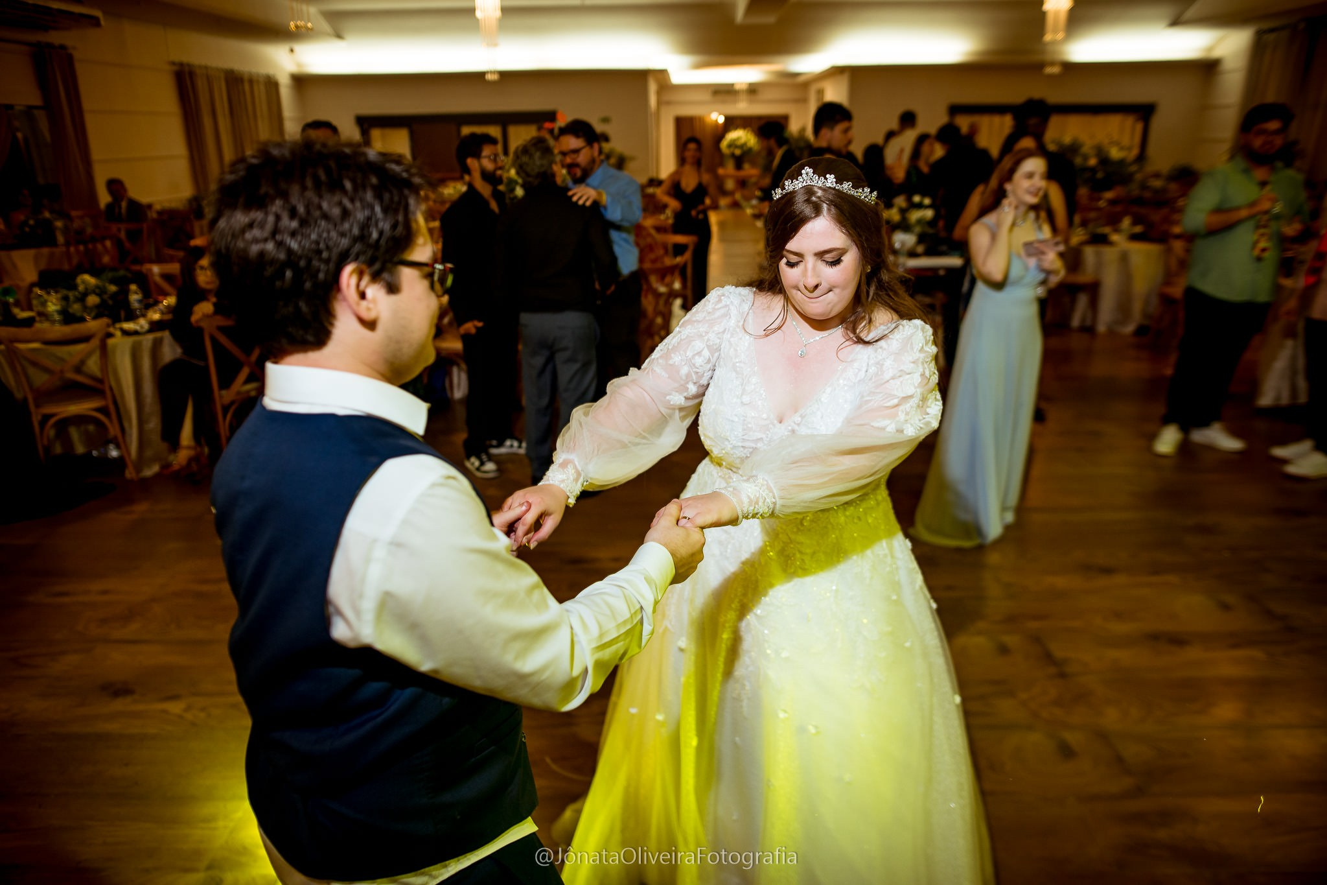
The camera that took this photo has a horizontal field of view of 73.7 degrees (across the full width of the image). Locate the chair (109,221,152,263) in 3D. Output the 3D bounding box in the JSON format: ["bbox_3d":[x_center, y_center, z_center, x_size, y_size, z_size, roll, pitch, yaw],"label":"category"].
[{"bbox_3d":[-5.648,-1.947,9.571,0.480,0.870,0.520,-7,20,-16],"label":"chair"}]

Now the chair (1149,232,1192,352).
[{"bbox_3d":[4.300,-1.208,7.139,0.460,0.880,0.500,0,20,3],"label":"chair"}]

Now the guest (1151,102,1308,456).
[{"bbox_3d":[3.023,-0.854,4.778,0.620,1.810,0.430,1,20,4],"label":"guest"}]

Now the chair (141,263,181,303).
[{"bbox_3d":[-3.487,-0.746,6.027,0.460,0.880,0.500,6,21,18],"label":"chair"}]

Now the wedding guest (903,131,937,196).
[{"bbox_3d":[2.141,-1.783,7.650,0.320,1.660,0.470,18,27,42],"label":"wedding guest"}]

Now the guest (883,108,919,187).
[{"bbox_3d":[2.484,-2.566,9.605,0.500,1.800,0.350,-5,20,-11],"label":"guest"}]

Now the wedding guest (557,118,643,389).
[{"bbox_3d":[-0.297,-0.857,4.915,0.520,1.780,0.500,18,27,42],"label":"wedding guest"}]

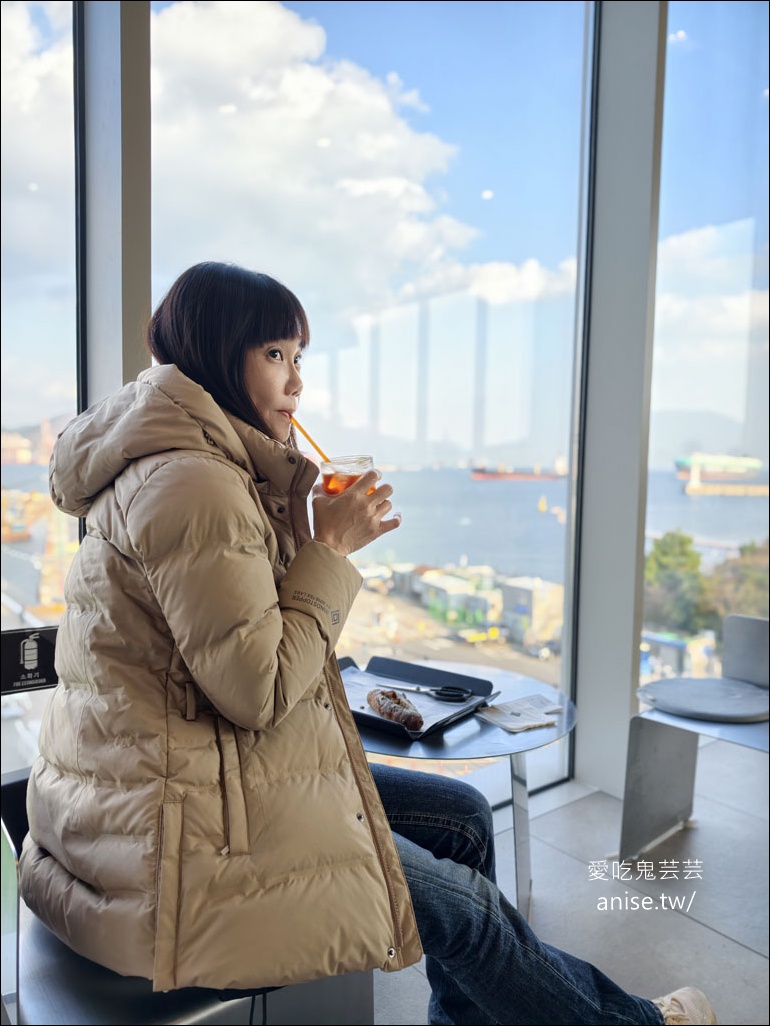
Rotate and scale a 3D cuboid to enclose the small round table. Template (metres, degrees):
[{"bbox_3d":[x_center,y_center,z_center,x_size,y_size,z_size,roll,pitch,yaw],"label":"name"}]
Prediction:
[{"bbox_3d":[0.086,0.643,1.540,0.624,0.490,0.624,1,4,0],"label":"small round table"}]

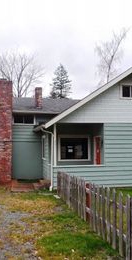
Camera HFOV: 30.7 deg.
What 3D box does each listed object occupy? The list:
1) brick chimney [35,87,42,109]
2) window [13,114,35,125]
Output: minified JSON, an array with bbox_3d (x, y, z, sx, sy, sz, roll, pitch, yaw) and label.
[{"bbox_3d":[-1.671,-1.910,14.618,0.384,1.302,0.400,1,-3,-13],"label":"brick chimney"},{"bbox_3d":[-2.430,-0.616,14.081,1.267,0.633,0.120,1,-3,-13],"label":"window"}]

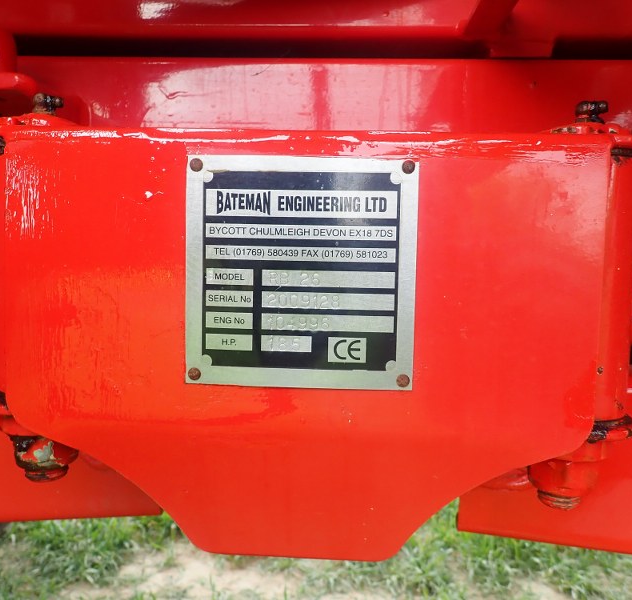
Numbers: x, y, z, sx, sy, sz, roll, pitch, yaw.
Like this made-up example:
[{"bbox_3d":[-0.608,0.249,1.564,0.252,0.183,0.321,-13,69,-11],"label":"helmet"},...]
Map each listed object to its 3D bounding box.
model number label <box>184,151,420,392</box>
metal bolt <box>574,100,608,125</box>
[{"bbox_3d":[-0.006,-0.011,0.253,0.100,0.100,0.002,1,3,0],"label":"model number label"},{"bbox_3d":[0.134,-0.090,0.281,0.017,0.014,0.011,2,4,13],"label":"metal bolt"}]

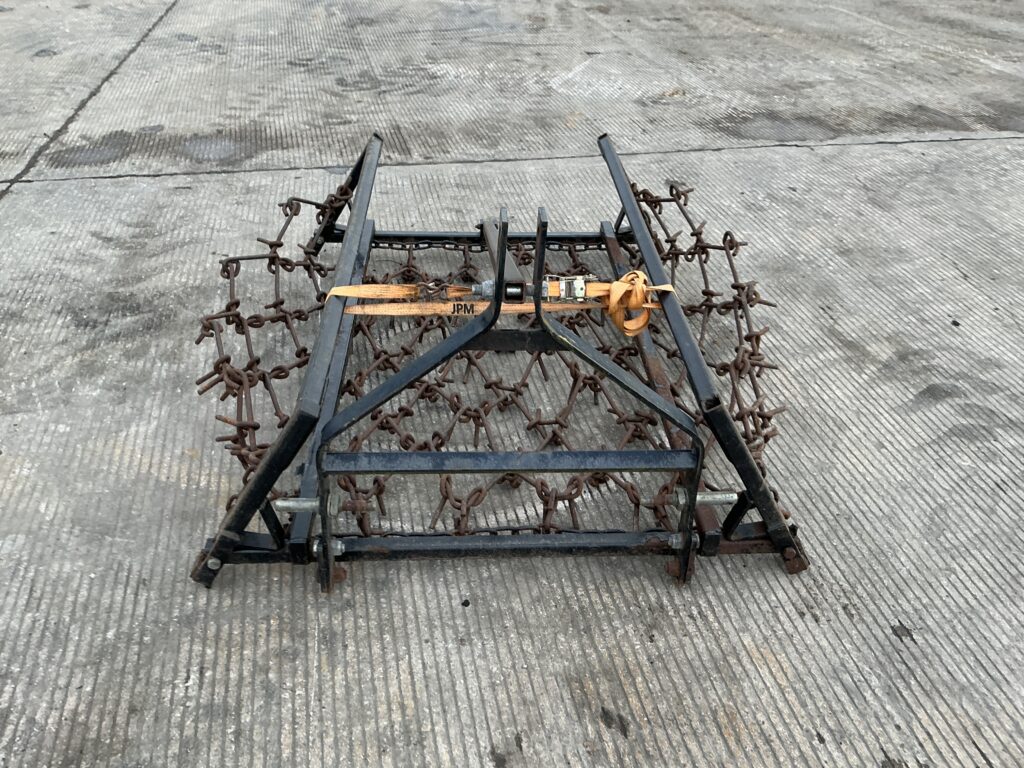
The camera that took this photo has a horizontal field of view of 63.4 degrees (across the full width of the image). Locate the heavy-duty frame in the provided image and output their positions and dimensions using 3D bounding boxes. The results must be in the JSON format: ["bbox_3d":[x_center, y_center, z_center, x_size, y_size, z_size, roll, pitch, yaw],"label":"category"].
[{"bbox_3d":[-0.035,-0.315,2.052,1.215,0.726,1.558,0,35,-3],"label":"heavy-duty frame"}]

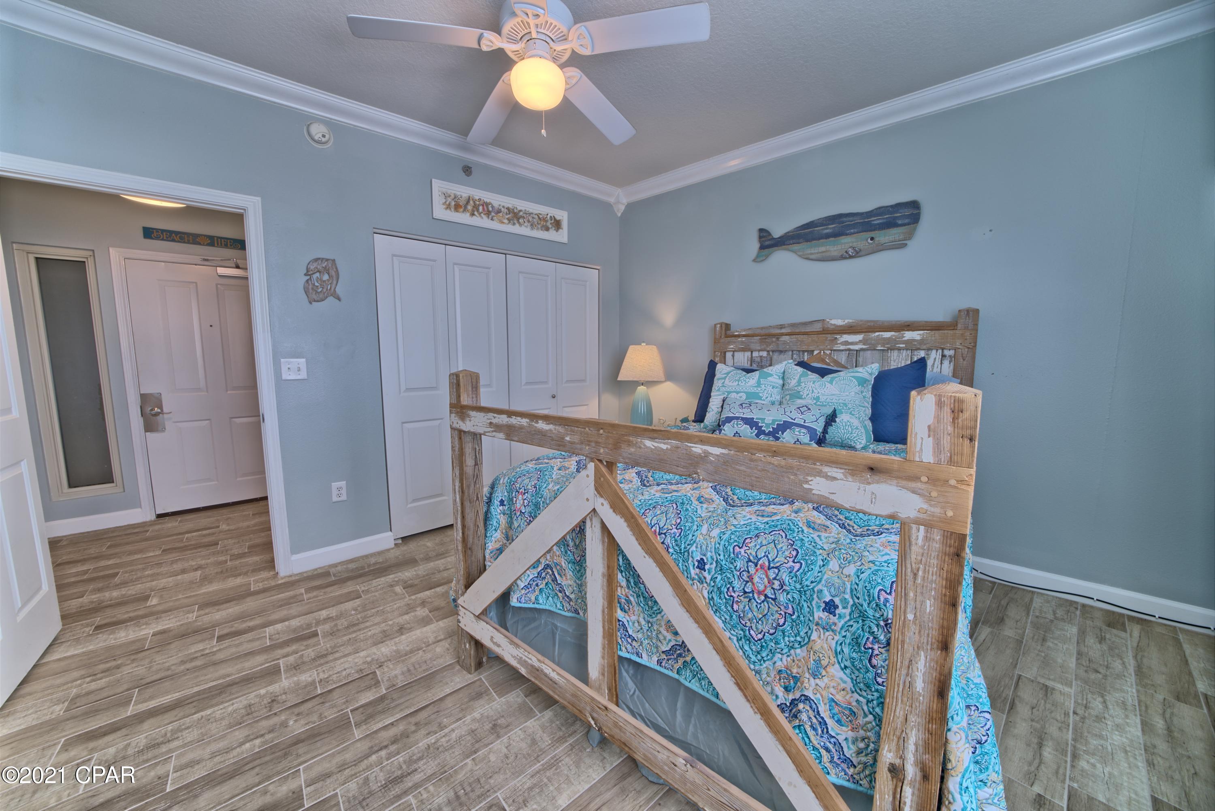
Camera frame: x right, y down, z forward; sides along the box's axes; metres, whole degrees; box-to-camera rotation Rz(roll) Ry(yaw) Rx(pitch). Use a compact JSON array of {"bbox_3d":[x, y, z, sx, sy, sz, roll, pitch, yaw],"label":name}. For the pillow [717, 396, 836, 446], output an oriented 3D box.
[{"bbox_3d":[0.967,0.093,2.378,0.590,0.290,0.140,5,-20,37],"label":"pillow"}]

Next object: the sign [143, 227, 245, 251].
[{"bbox_3d":[-3.346,-1.355,3.332,0.627,0.090,0.020,-5,8,-38],"label":"sign"}]

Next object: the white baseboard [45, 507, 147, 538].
[{"bbox_3d":[-3.935,0.893,3.089,0.519,0.105,0.016,-5,8,-38],"label":"white baseboard"}]

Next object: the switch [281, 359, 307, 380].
[{"bbox_3d":[-1.820,-0.209,2.353,0.117,0.115,0.012,-4,8,-36],"label":"switch"}]

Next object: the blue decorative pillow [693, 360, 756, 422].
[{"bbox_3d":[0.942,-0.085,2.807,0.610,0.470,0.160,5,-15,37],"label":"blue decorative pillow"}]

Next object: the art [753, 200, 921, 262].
[{"bbox_3d":[1.477,-1.118,2.716,0.983,0.299,0.025,5,7,37],"label":"art"}]

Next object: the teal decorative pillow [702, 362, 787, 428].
[{"bbox_3d":[0.918,-0.046,2.679,0.480,0.460,0.150,5,-10,37],"label":"teal decorative pillow"}]

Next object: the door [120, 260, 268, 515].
[{"bbox_3d":[-3.370,-0.132,3.498,0.880,2.020,0.045,-5,8,-38],"label":"door"}]

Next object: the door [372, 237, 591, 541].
[{"bbox_3d":[-0.782,-0.128,3.187,1.733,2.030,0.045,-4,8,-36],"label":"door"}]

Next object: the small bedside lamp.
[{"bbox_3d":[0.285,-0.138,3.293,0.395,0.730,0.395,0,6,0],"label":"small bedside lamp"}]

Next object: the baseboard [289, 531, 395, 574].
[{"bbox_3d":[-1.693,0.940,2.616,0.570,0.115,0.016,-5,8,-38],"label":"baseboard"}]

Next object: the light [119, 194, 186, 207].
[{"bbox_3d":[-2.924,-1.344,2.613,0.350,0.130,0.350,-4,8,-36],"label":"light"}]

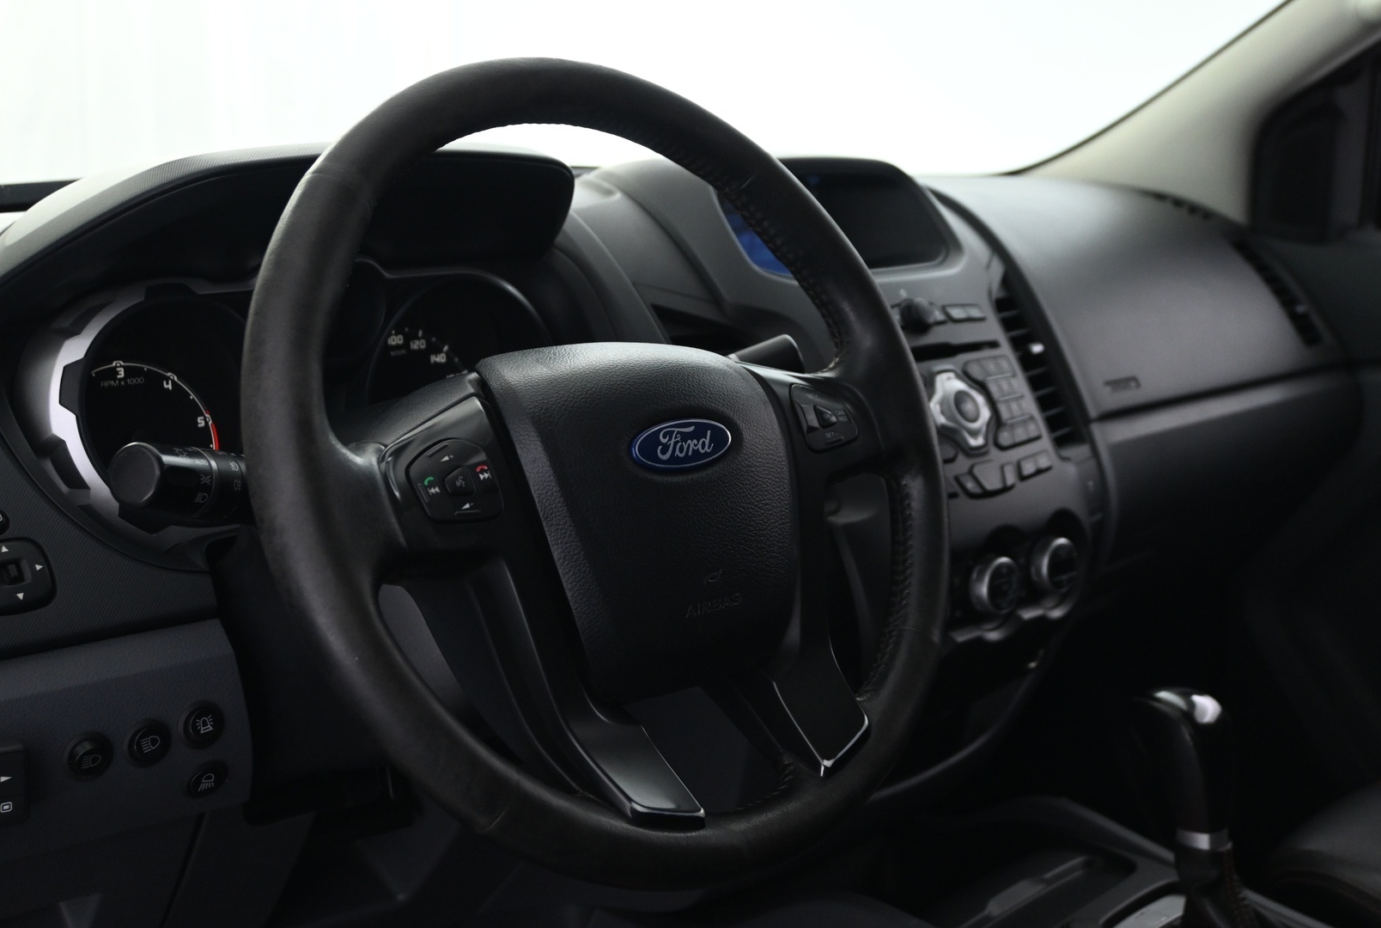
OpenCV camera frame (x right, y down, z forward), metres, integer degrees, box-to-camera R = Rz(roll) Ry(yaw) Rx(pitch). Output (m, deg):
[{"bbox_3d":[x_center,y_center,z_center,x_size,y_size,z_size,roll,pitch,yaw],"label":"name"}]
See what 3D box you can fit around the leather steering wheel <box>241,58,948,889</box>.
[{"bbox_3d":[-0.033,0.001,0.733,0.383,0.383,0.100,-10,-9,-42],"label":"leather steering wheel"}]

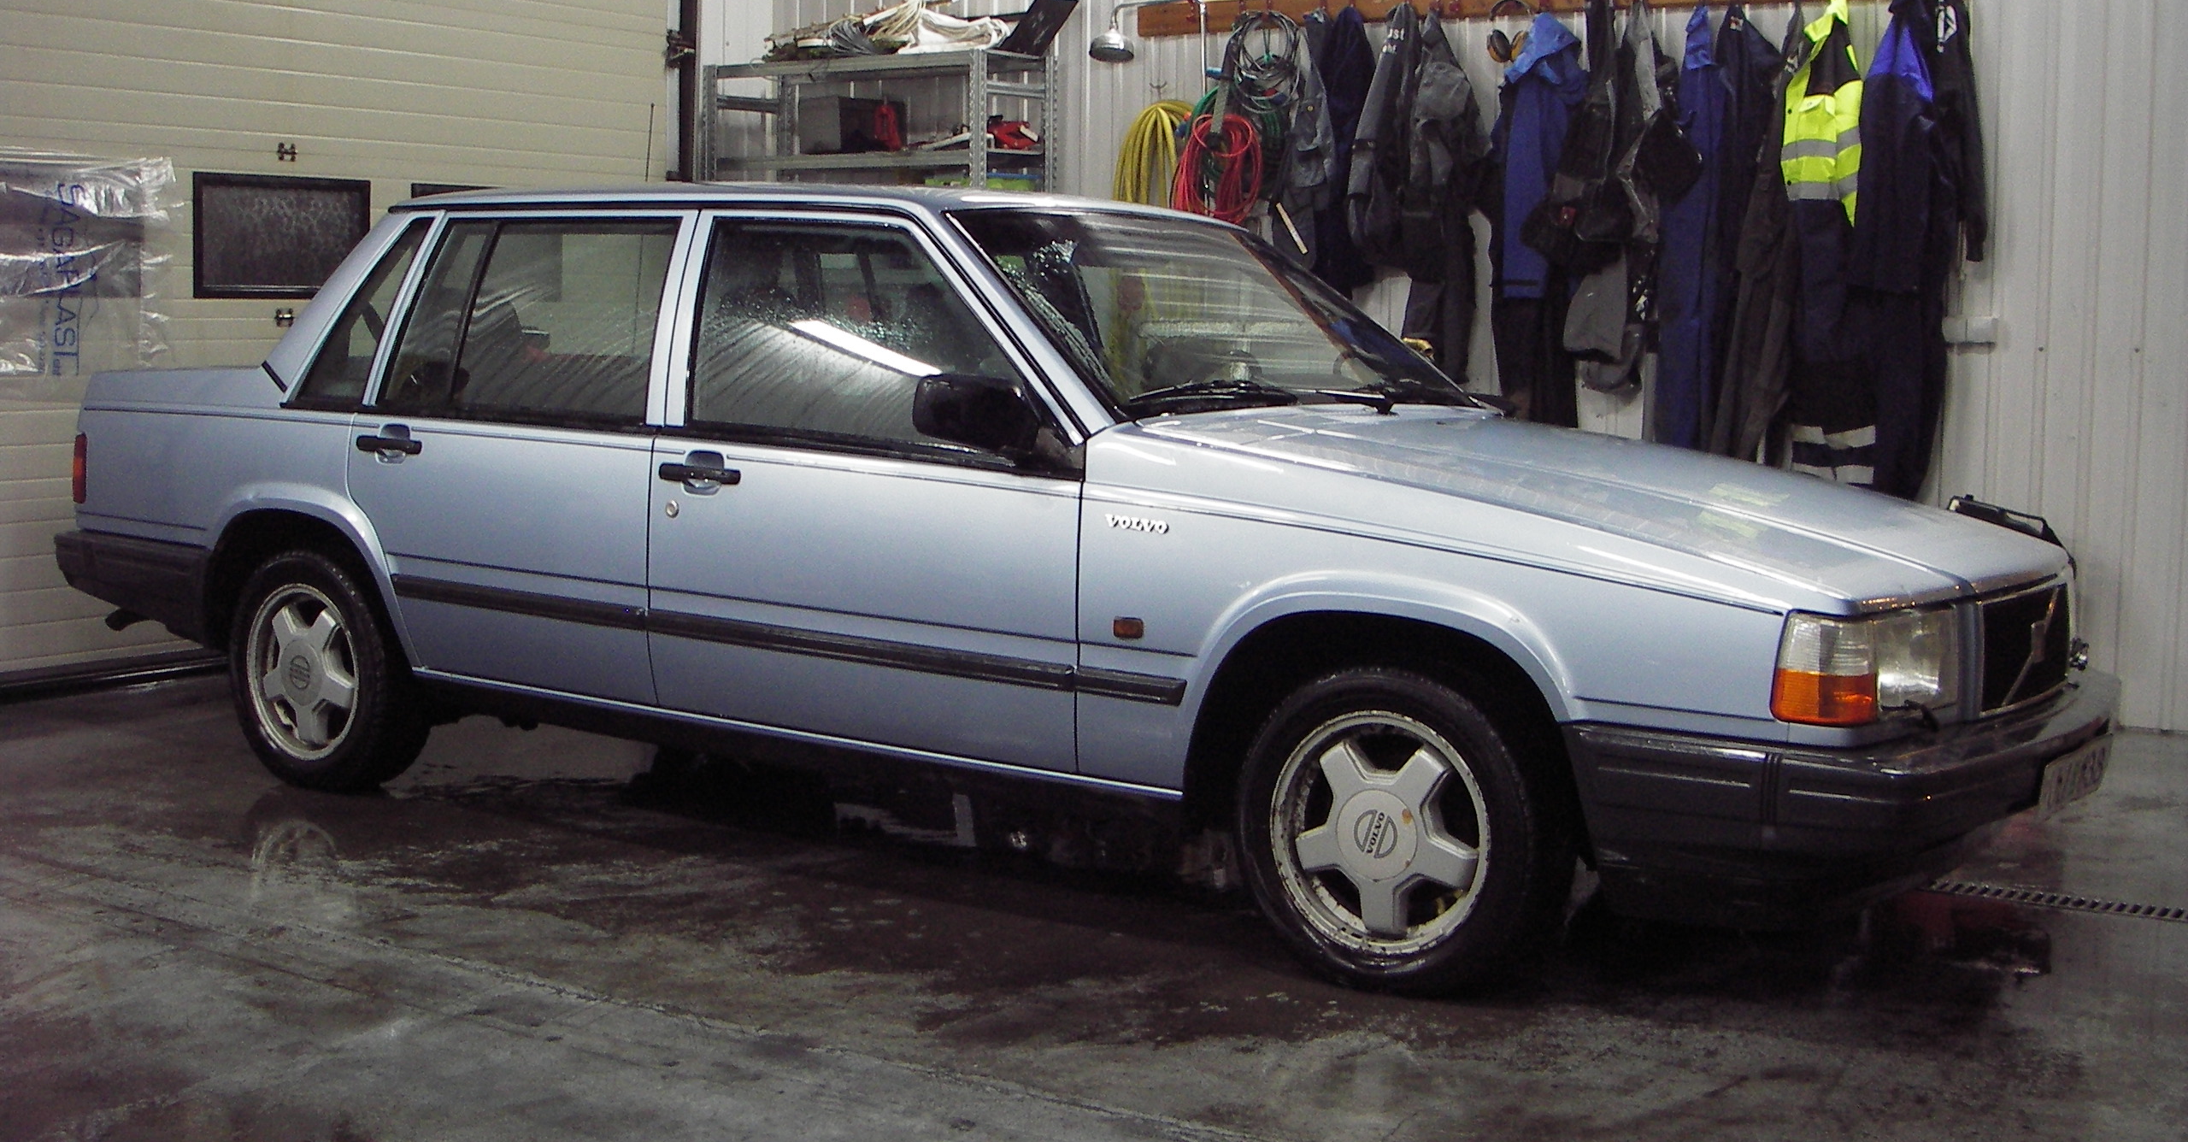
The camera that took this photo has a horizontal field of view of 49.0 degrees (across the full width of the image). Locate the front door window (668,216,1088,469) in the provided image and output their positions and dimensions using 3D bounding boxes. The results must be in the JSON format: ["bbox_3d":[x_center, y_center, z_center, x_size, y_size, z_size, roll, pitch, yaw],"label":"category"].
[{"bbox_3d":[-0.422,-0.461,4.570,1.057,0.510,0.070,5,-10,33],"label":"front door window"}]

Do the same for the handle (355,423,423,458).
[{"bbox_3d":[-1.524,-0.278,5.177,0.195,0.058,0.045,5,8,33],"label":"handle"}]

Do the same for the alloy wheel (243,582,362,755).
[{"bbox_3d":[-1.772,0.221,5.566,0.410,0.410,0.160,5,9,34],"label":"alloy wheel"}]

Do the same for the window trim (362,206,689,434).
[{"bbox_3d":[-1.183,-0.533,5.051,0.900,0.460,0.120,5,-2,33],"label":"window trim"}]

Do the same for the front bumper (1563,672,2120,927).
[{"bbox_3d":[1.443,0.315,4.259,0.570,0.310,1.740,5,9,34],"label":"front bumper"}]

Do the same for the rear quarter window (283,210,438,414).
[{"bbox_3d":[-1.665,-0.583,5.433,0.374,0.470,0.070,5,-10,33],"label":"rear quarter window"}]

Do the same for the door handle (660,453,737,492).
[{"bbox_3d":[-0.755,-0.190,4.665,0.215,0.085,0.055,5,9,34],"label":"door handle"}]

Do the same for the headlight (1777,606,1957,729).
[{"bbox_3d":[1.176,0.121,3.651,0.170,0.175,0.440,5,9,34],"label":"headlight"}]

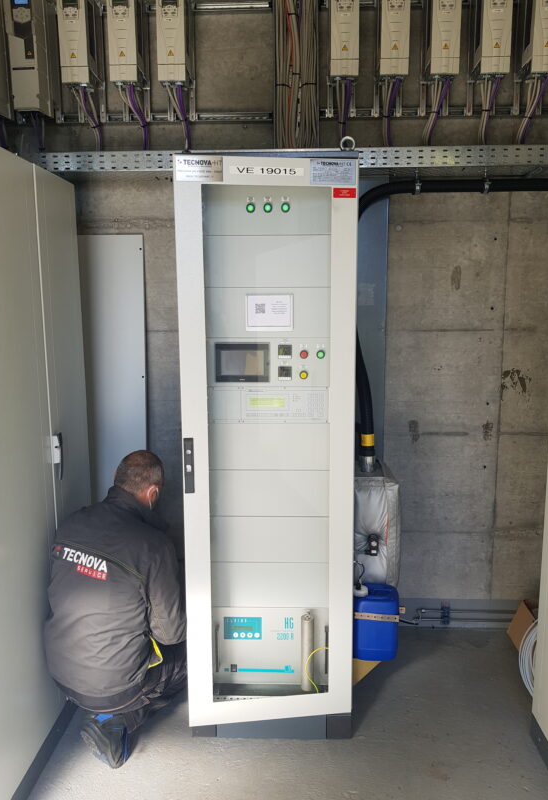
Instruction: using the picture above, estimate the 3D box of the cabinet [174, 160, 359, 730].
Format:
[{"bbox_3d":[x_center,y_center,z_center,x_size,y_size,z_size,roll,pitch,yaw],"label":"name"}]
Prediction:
[{"bbox_3d":[-0.011,0.197,2.415,0.600,2.100,0.640,0,7,1],"label":"cabinet"}]

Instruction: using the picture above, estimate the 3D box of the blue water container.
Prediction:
[{"bbox_3d":[0.439,0.996,2.731,0.215,0.305,0.200,0,7,1],"label":"blue water container"}]

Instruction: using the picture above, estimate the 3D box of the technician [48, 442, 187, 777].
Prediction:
[{"bbox_3d":[-0.530,0.734,2.338,0.540,1.060,0.700,5,9,35],"label":"technician"}]

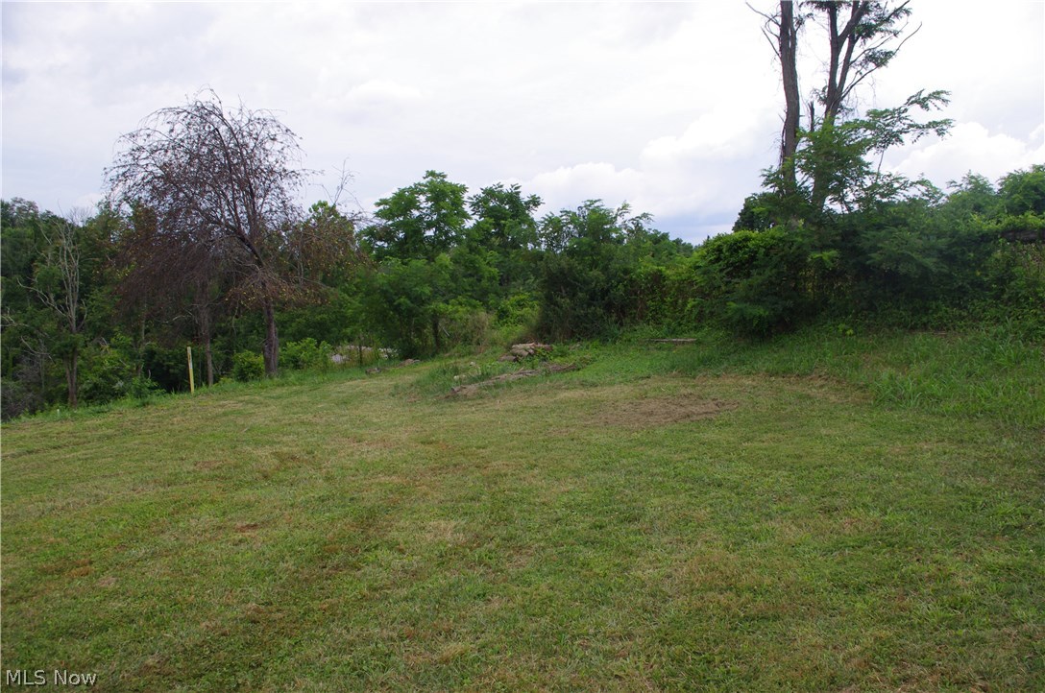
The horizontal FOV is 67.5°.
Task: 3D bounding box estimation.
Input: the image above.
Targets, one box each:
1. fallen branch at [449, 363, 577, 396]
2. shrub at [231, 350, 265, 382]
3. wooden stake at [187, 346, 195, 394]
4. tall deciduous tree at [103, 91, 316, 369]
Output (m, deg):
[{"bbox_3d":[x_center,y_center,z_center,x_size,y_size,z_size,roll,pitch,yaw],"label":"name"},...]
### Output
[{"bbox_3d":[-0.112,0.825,20.400,0.450,0.280,4.540,0,7,45],"label":"fallen branch"},{"bbox_3d":[-8.059,0.550,23.000,1.000,0.900,0.950,-2,2,-19],"label":"shrub"},{"bbox_3d":[-8.269,0.586,19.500,0.080,1.200,0.050,-3,2,-21],"label":"wooden stake"},{"bbox_3d":[-9.388,-3.418,23.500,6.200,8.600,6.000,-2,2,-21],"label":"tall deciduous tree"}]

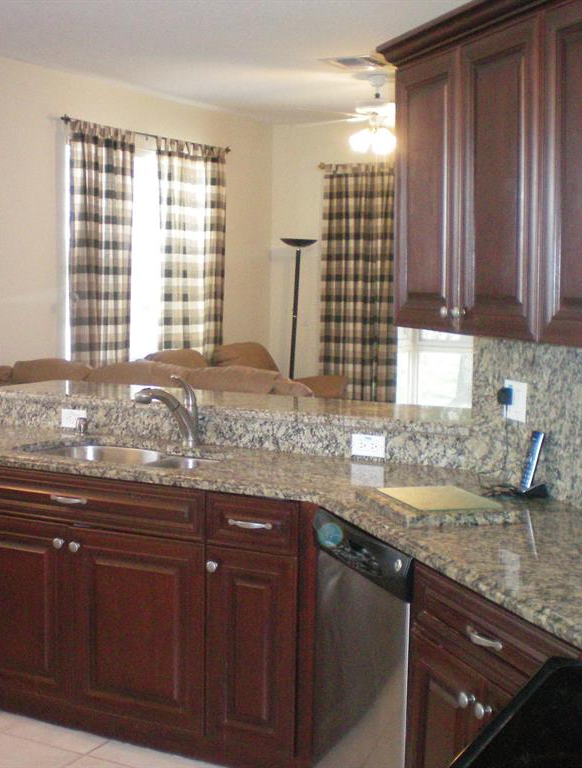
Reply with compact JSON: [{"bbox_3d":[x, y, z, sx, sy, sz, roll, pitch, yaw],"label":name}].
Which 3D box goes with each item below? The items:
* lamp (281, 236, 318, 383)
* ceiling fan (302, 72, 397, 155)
[{"bbox_3d":[0.036,-0.264,9.127,0.290,1.822,0.290,2,5,0],"label":"lamp"},{"bbox_3d":[0.545,-1.702,7.091,1.270,0.488,1.270,1,5,0],"label":"ceiling fan"}]

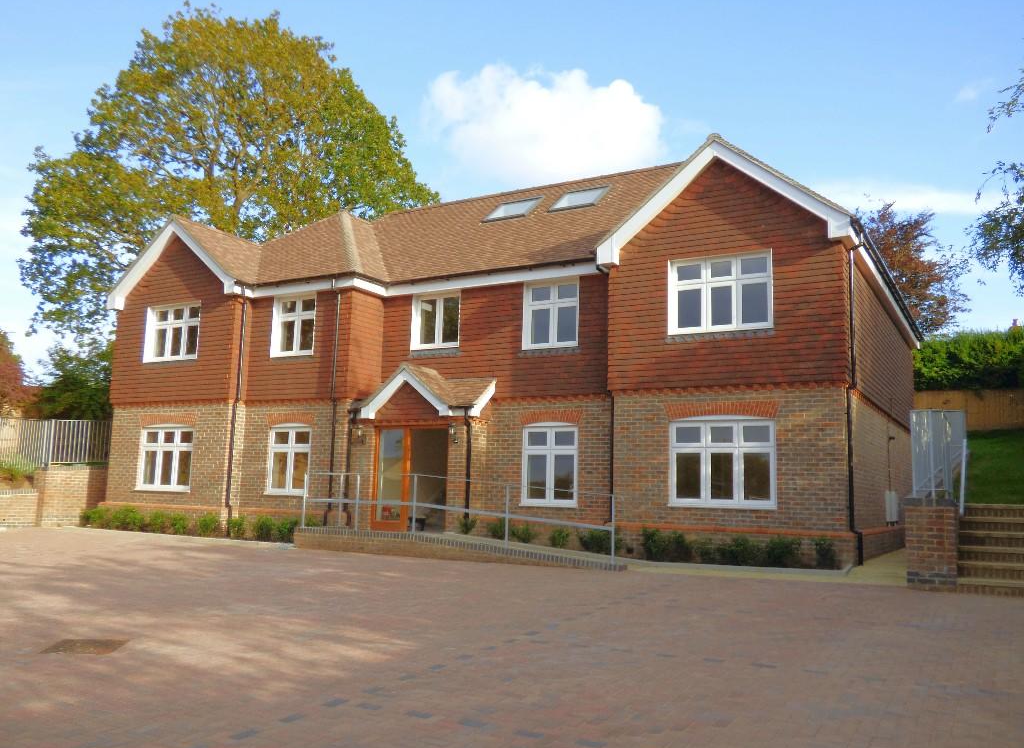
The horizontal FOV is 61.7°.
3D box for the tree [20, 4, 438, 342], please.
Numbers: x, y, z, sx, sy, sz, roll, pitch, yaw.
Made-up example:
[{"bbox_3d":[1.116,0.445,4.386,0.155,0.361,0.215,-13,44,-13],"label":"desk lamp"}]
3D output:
[{"bbox_3d":[-11.042,-5.039,35.168,15.653,19.771,14.401,4,-8,-18],"label":"tree"}]

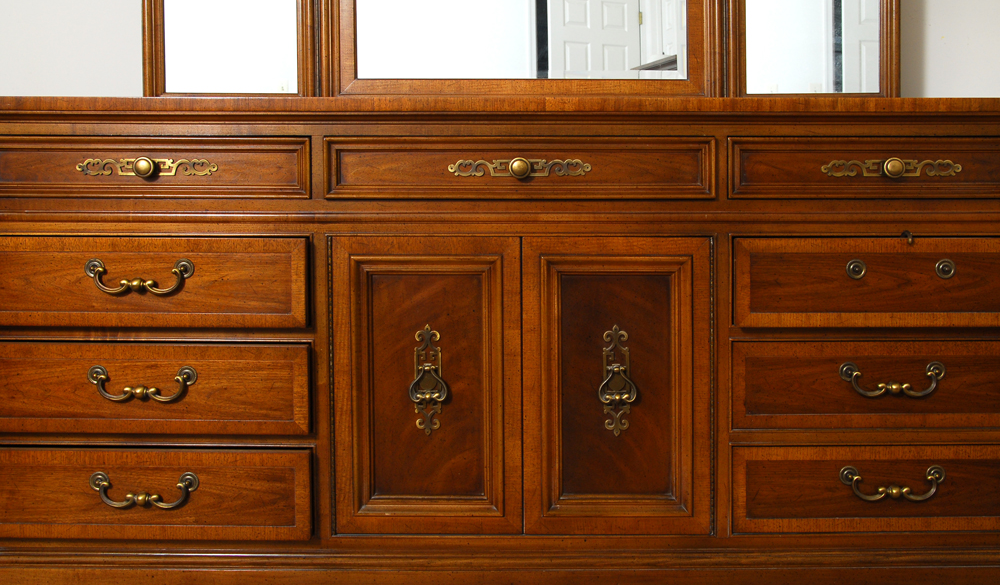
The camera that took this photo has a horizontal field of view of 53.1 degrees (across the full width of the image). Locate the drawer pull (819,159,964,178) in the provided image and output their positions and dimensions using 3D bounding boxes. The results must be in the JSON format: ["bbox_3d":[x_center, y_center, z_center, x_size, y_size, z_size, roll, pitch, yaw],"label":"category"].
[{"bbox_3d":[0.594,-0.188,1.518,0.216,0.030,0.028,0,2,0],"label":"drawer pull"}]

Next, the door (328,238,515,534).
[{"bbox_3d":[-0.115,0.144,1.547,0.297,0.460,0.028,0,2,0],"label":"door"}]

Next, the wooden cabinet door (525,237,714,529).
[{"bbox_3d":[0.182,0.145,1.548,0.293,0.460,0.028,0,2,0],"label":"wooden cabinet door"}]

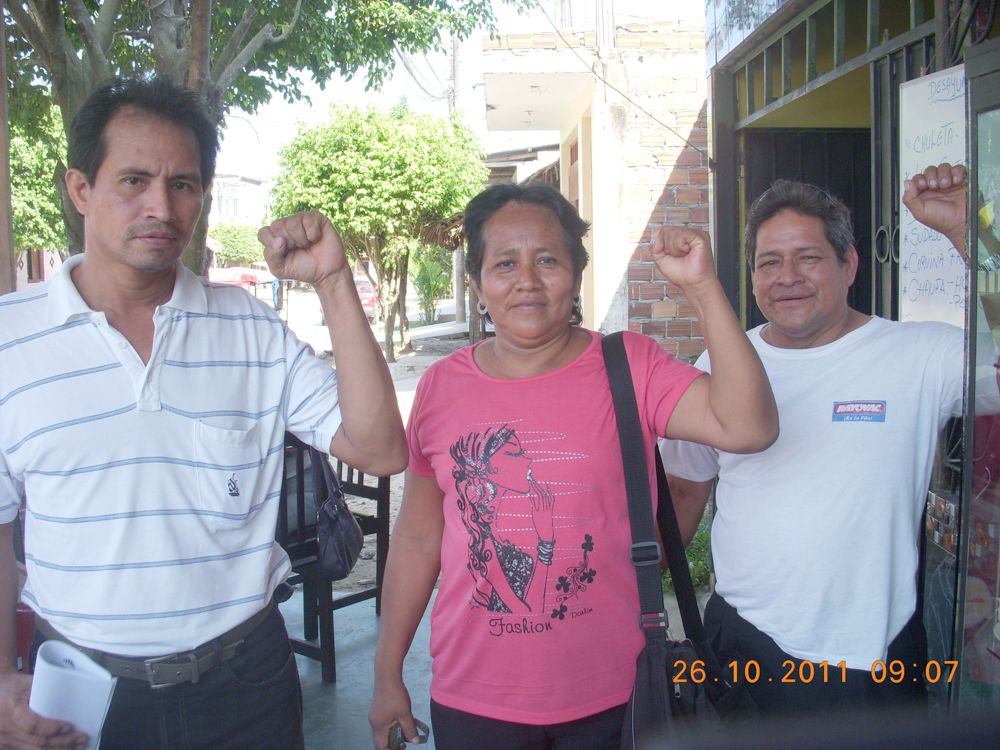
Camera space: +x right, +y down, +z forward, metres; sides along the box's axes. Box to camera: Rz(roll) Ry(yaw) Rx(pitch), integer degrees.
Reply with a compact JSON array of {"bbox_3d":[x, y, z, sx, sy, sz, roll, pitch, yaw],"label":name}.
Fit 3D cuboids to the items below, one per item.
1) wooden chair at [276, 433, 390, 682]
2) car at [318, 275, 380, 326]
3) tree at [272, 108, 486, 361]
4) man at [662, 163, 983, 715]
[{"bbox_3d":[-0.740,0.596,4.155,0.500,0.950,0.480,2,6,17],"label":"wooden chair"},{"bbox_3d":[-4.650,-2.368,34.430,1.670,1.460,4.100,0,5,-2],"label":"car"},{"bbox_3d":[-2.200,-2.496,19.451,3.600,4.500,3.400,0,5,0],"label":"tree"},{"bbox_3d":[0.550,0.472,1.853,0.580,1.630,0.420,1,6,13],"label":"man"}]

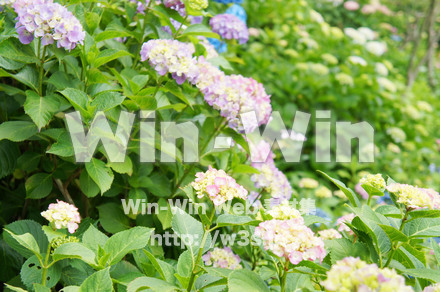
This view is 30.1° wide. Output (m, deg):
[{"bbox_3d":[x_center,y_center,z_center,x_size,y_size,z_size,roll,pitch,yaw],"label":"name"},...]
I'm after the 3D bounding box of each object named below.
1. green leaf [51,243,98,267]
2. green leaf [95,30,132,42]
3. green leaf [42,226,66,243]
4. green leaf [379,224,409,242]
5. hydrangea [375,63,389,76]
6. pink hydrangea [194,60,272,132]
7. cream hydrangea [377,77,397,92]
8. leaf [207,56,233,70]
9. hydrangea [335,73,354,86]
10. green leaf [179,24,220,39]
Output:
[{"bbox_3d":[-0.315,0.235,1.770,0.100,0.036,0.055,9,24,15],"label":"green leaf"},{"bbox_3d":[-0.274,-0.281,2.100,0.098,0.028,0.055,0,23,14],"label":"green leaf"},{"bbox_3d":[-0.374,0.200,1.850,0.050,0.034,0.050,5,7,37],"label":"green leaf"},{"bbox_3d":[0.378,0.191,1.780,0.078,0.027,0.042,26,13,-34],"label":"green leaf"},{"bbox_3d":[1.205,-0.571,6.100,0.115,0.100,0.115,0,6,0],"label":"hydrangea"},{"bbox_3d":[0.033,-0.121,2.000,0.187,0.158,0.150,-4,11,-24],"label":"pink hydrangea"},{"bbox_3d":[1.201,-0.444,5.900,0.141,0.106,0.137,0,6,0],"label":"cream hydrangea"},{"bbox_3d":[-0.004,-0.234,2.300,0.090,0.028,0.052,20,27,18],"label":"leaf"},{"bbox_3d":[0.883,-0.472,5.800,0.139,0.091,0.135,0,6,0],"label":"hydrangea"},{"bbox_3d":[-0.054,-0.301,2.150,0.108,0.035,0.060,0,6,0],"label":"green leaf"}]

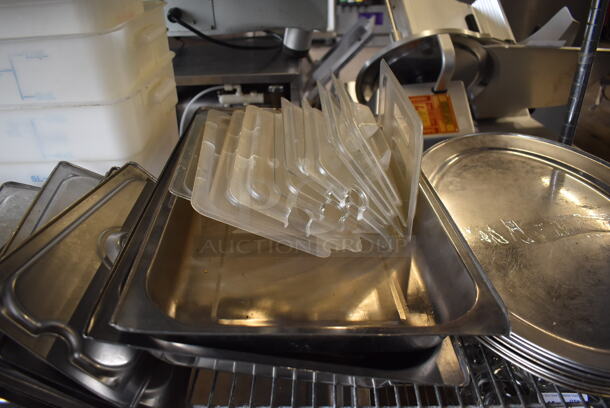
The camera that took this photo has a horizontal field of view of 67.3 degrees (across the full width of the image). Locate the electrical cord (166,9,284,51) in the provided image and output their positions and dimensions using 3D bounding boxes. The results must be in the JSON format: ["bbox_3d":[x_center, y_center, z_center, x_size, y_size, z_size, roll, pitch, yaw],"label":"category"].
[{"bbox_3d":[-0.203,-0.443,1.160,0.275,0.095,0.110,-5,24,-11],"label":"electrical cord"}]

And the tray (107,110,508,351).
[{"bbox_3d":[-0.004,-0.004,0.597,0.325,0.065,0.530,2,30,-5],"label":"tray"}]

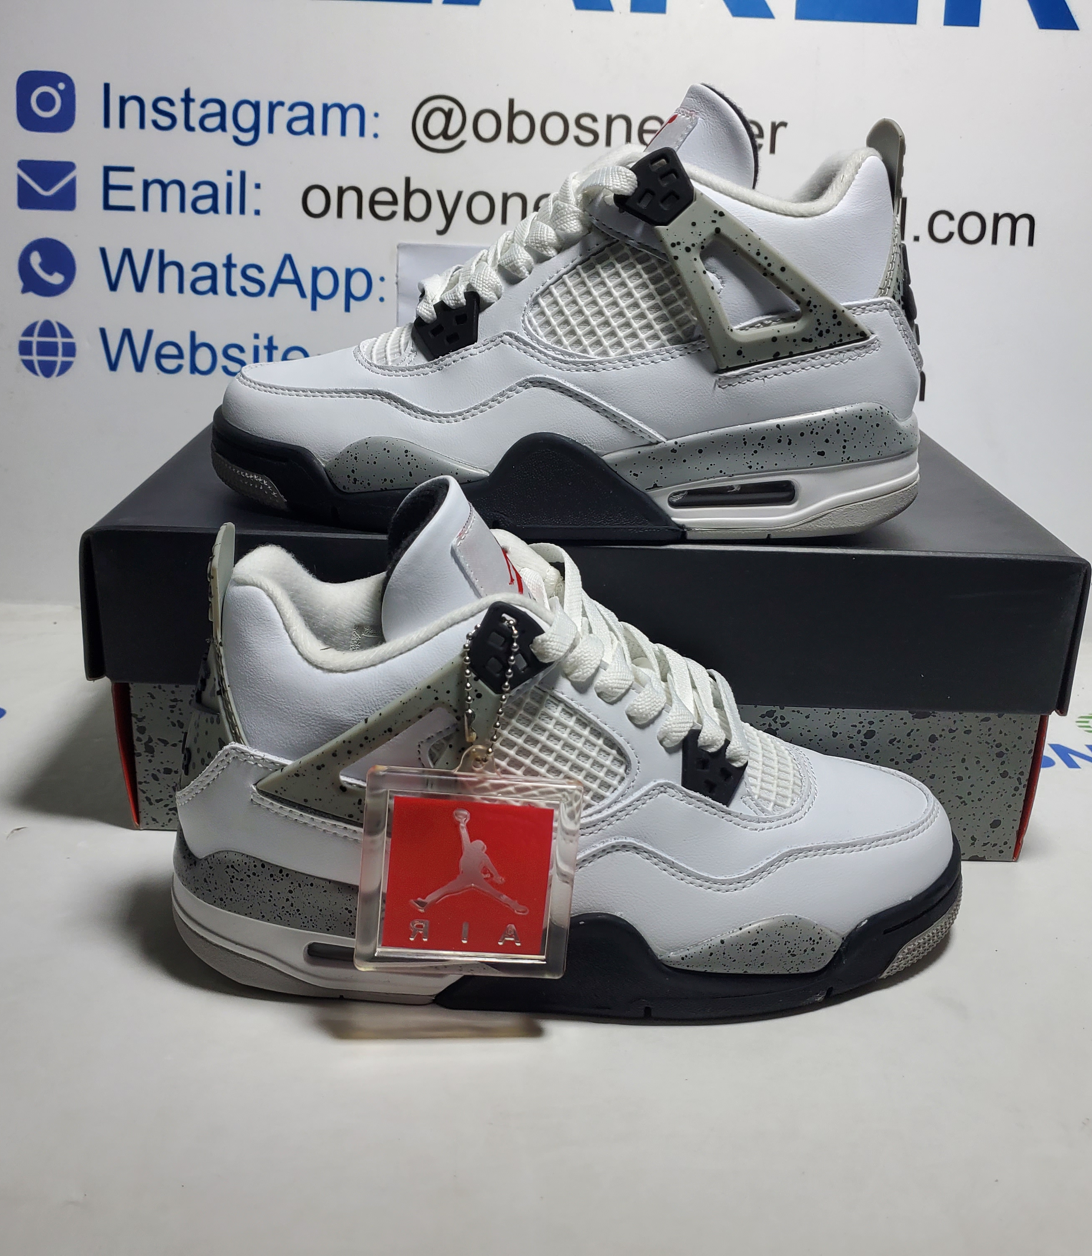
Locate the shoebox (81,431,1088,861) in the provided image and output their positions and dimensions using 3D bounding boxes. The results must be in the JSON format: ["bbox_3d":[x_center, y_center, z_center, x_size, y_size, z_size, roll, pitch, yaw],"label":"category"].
[{"bbox_3d":[0.014,-0.013,0.567,0.351,0.123,0.230,2,21,-1],"label":"shoebox"}]

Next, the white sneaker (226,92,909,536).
[{"bbox_3d":[0.009,-0.118,0.458,0.266,0.151,0.102,2,21,-1],"label":"white sneaker"}]

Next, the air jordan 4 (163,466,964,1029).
[{"bbox_3d":[0.010,0.030,0.408,0.269,0.157,0.102,2,21,-1],"label":"air jordan 4"}]

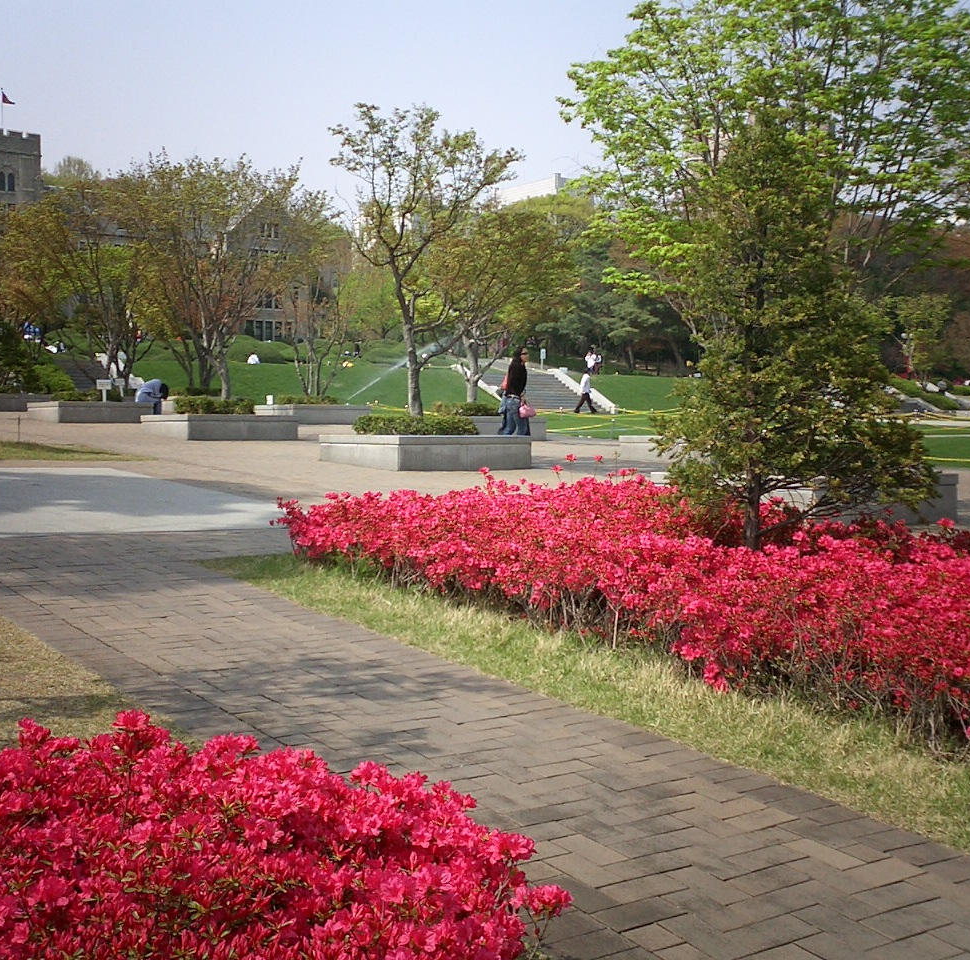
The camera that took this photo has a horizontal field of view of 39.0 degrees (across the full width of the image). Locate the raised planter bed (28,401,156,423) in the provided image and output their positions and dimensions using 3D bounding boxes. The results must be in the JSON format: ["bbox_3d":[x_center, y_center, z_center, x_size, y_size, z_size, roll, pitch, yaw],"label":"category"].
[{"bbox_3d":[-8.497,-1.438,29.457,2.030,0.435,2.030,-1,2,-36],"label":"raised planter bed"}]

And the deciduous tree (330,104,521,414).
[{"bbox_3d":[-0.790,-2.740,17.950,2.500,4.300,2.500,0,2,0],"label":"deciduous tree"}]

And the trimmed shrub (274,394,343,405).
[{"bbox_3d":[-4.200,-1.850,32.550,1.200,0.310,1.200,-1,3,-35],"label":"trimmed shrub"}]

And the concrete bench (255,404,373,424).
[{"bbox_3d":[-4.110,-1.537,32.550,2.020,0.430,2.020,-1,3,-35],"label":"concrete bench"}]

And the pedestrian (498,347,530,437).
[{"bbox_3d":[0.403,-1.076,19.528,0.450,1.640,0.460,-1,3,-41],"label":"pedestrian"}]

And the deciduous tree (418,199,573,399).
[{"bbox_3d":[0.210,-3.102,24.969,2.883,3.851,2.883,0,2,0],"label":"deciduous tree"}]

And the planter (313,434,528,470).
[{"bbox_3d":[-0.809,-0.369,18.150,2.030,0.445,2.030,-1,2,-36],"label":"planter"}]

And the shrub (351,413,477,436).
[{"bbox_3d":[-0.910,-0.705,18.000,1.200,0.320,1.200,-1,3,-35],"label":"shrub"}]

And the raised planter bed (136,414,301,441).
[{"bbox_3d":[-4.600,-0.886,23.800,2.020,0.430,2.020,-1,3,-35],"label":"raised planter bed"}]

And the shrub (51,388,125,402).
[{"bbox_3d":[-8.520,-1.750,29.400,1.200,0.320,1.200,-1,3,-35],"label":"shrub"}]

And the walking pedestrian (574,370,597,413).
[{"bbox_3d":[3.816,-3.370,52.028,0.800,1.660,0.500,-1,2,-22],"label":"walking pedestrian"}]

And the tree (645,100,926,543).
[{"bbox_3d":[1.580,-0.640,7.100,1.480,2.600,1.480,0,2,0],"label":"tree"}]

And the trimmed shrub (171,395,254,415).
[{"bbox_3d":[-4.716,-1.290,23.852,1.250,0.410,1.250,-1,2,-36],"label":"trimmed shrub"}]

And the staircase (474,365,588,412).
[{"bbox_3d":[2.285,-3.549,53.764,4.700,1.850,3.600,-1,2,-36],"label":"staircase"}]

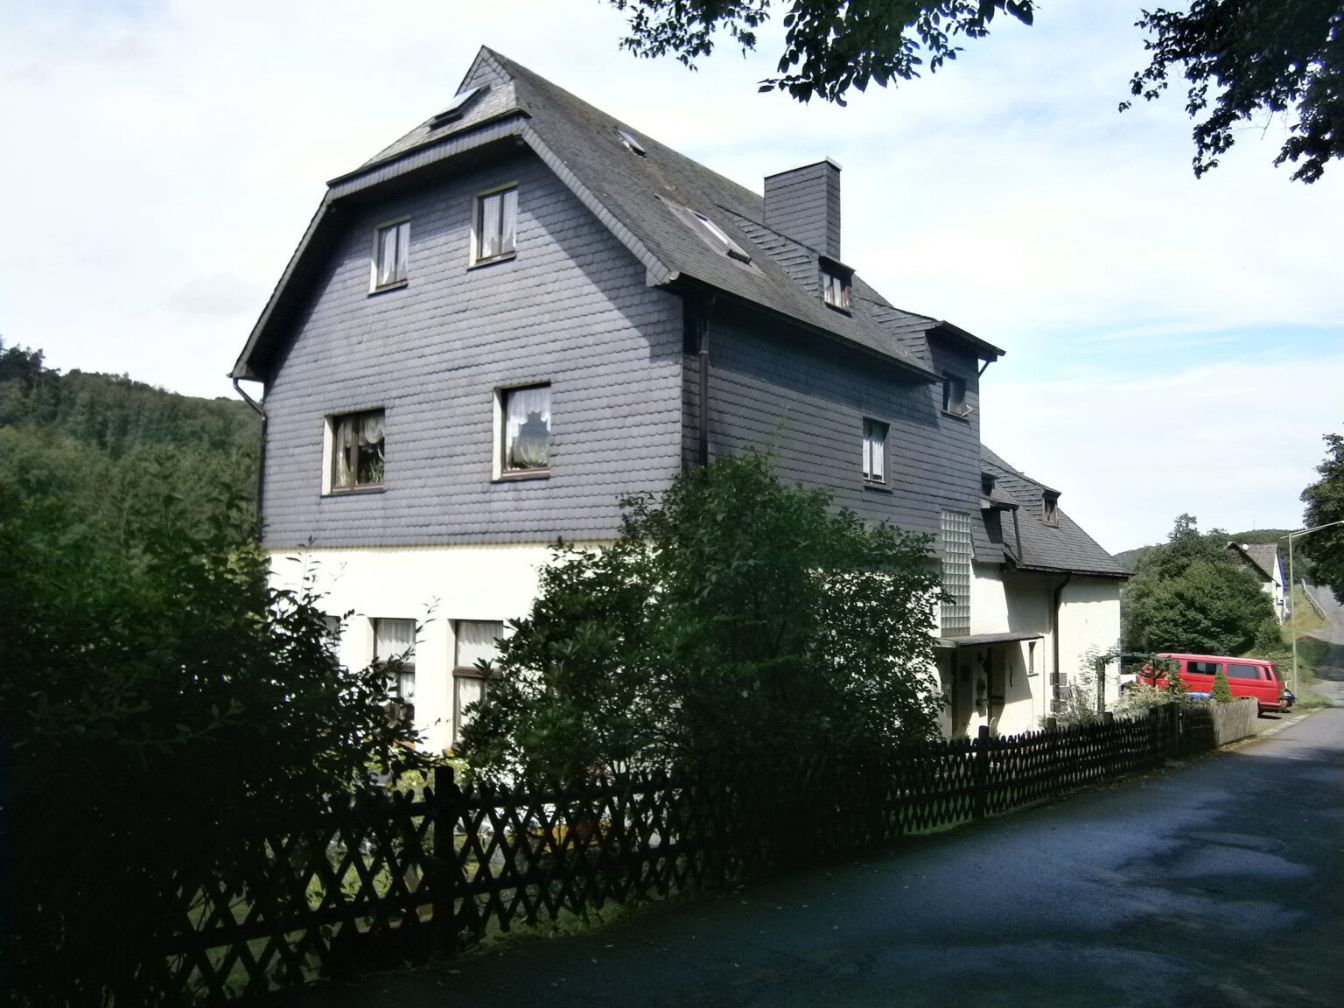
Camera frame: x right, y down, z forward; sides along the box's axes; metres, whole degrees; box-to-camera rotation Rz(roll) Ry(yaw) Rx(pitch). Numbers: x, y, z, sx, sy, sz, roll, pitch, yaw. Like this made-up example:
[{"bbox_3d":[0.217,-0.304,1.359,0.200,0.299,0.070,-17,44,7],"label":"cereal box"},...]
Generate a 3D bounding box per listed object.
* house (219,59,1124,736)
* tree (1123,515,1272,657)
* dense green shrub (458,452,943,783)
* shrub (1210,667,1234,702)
[{"bbox_3d":[2.851,-1.064,23.278,10.250,11.800,21.650,-3,-5,38],"label":"house"},{"bbox_3d":[23.333,3.774,45.000,7.300,6.700,6.300,-2,-4,27],"label":"tree"},{"bbox_3d":[0.252,1.330,8.800,3.900,3.400,3.200,0,-4,0],"label":"dense green shrub"},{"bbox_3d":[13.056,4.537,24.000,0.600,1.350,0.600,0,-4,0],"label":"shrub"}]

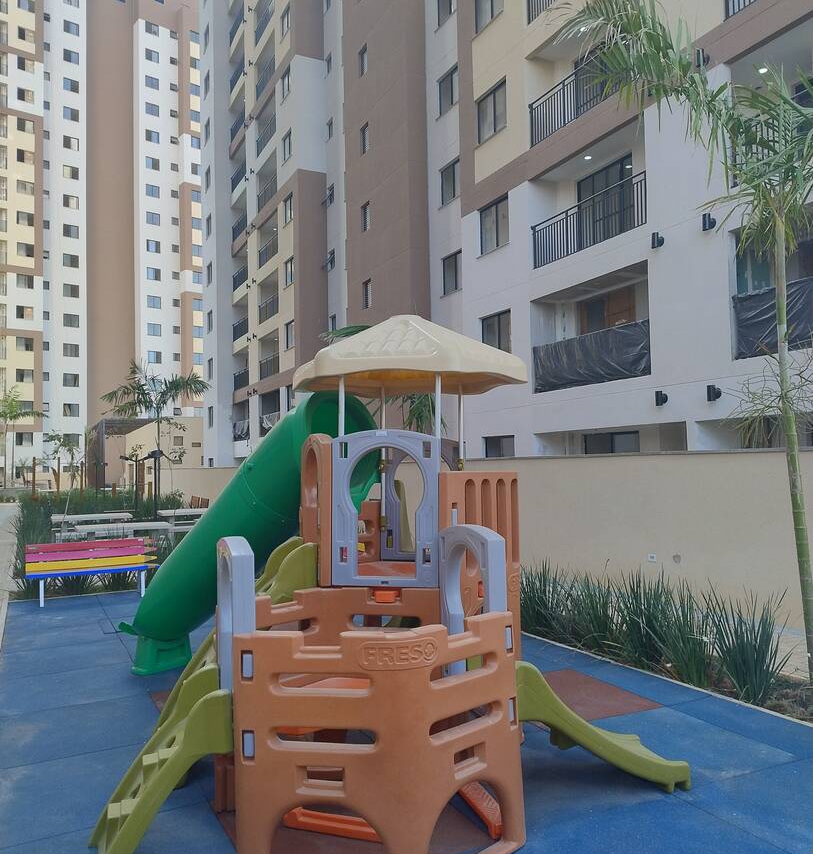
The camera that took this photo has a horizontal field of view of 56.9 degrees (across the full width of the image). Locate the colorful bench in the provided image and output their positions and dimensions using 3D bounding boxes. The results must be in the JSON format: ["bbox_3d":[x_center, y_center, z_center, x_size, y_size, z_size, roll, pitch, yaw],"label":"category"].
[{"bbox_3d":[-3.945,1.832,9.513,1.570,0.725,0.540,0,-3,-26],"label":"colorful bench"}]

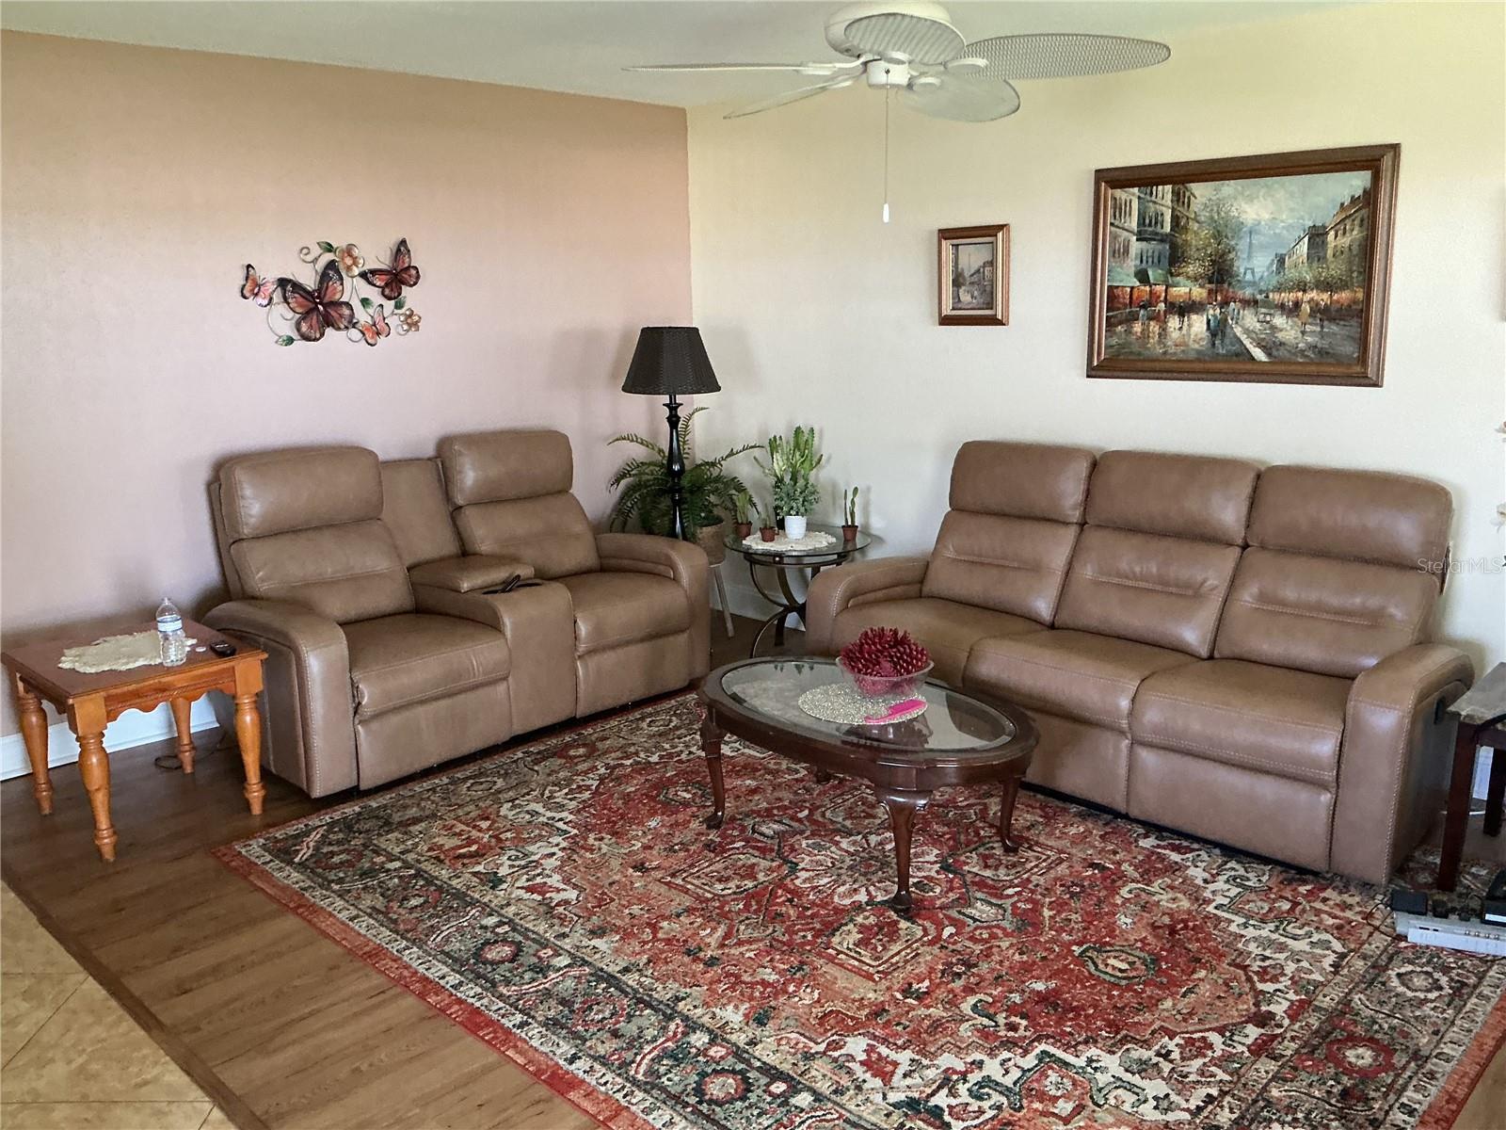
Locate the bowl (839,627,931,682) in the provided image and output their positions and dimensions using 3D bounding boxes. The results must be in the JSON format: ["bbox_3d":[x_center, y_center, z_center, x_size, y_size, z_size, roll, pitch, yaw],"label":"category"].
[{"bbox_3d":[0.397,0.284,3.737,0.290,0.180,0.290,-1,12,0],"label":"bowl"}]

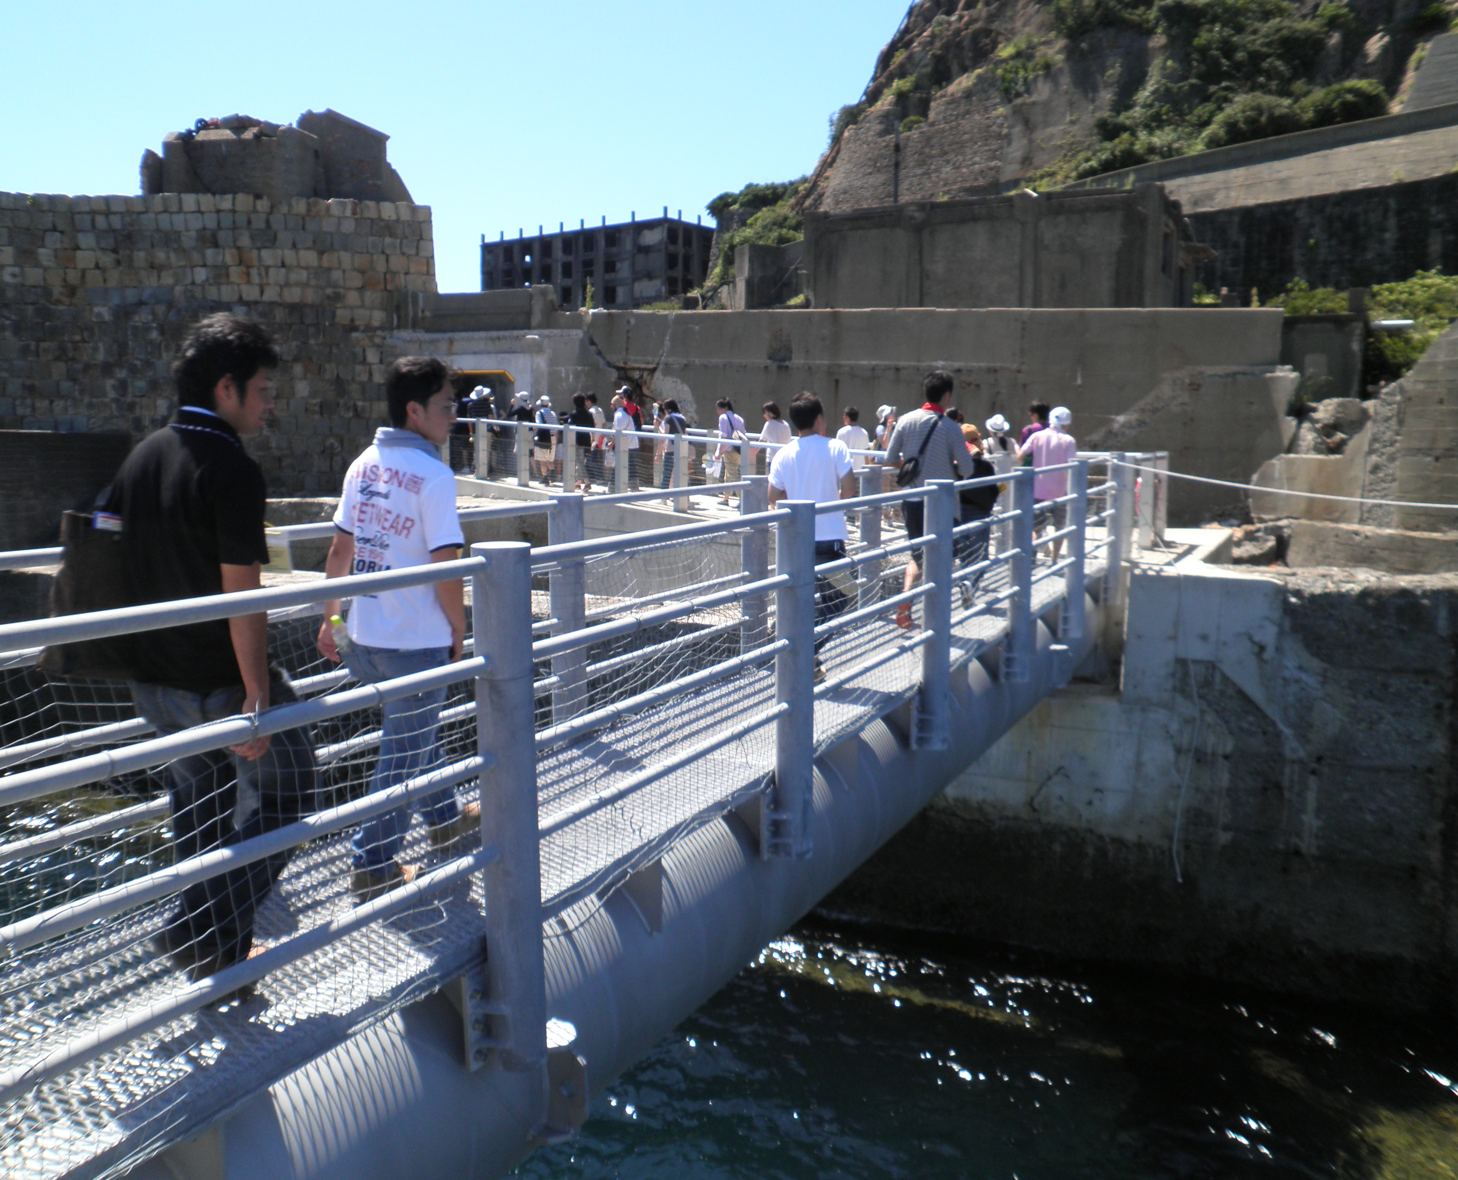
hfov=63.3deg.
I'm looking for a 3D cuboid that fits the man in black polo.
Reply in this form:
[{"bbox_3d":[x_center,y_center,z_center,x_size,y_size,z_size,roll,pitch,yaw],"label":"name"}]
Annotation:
[{"bbox_3d":[-1.330,0.181,3.020,0.520,1.721,0.500,4,9,28],"label":"man in black polo"}]

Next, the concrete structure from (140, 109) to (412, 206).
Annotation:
[{"bbox_3d":[-10.416,-9.401,27.174,5.600,2.261,3.300,-1,8,-5],"label":"concrete structure"}]

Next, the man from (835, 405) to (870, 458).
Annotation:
[{"bbox_3d":[1.616,-1.560,15.532,0.500,1.690,0.380,-3,8,-23],"label":"man"}]

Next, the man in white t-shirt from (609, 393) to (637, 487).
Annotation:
[{"bbox_3d":[-1.802,-2.517,20.144,0.430,1.670,0.500,7,11,43],"label":"man in white t-shirt"}]

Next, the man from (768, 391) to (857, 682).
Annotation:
[{"bbox_3d":[0.484,-0.313,6.900,0.520,1.641,0.460,3,8,22],"label":"man"}]

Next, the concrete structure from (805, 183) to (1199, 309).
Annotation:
[{"bbox_3d":[8.214,-8.754,35.507,9.150,4.093,8.500,4,9,27],"label":"concrete structure"}]

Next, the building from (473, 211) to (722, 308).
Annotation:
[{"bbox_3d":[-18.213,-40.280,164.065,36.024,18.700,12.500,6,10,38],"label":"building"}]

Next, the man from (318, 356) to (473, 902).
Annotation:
[{"bbox_3d":[-1.061,0.109,3.758,0.510,1.662,0.480,4,9,27],"label":"man"}]

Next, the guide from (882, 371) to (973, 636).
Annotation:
[{"bbox_3d":[1.458,-0.647,8.574,0.570,1.844,0.510,4,9,26],"label":"guide"}]

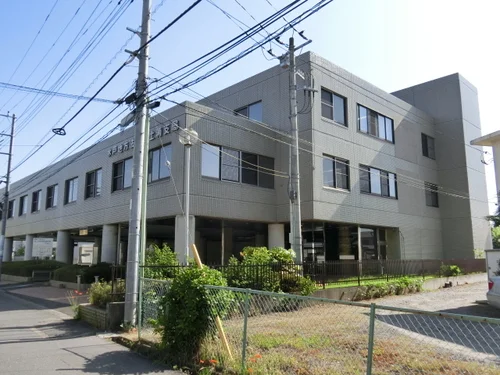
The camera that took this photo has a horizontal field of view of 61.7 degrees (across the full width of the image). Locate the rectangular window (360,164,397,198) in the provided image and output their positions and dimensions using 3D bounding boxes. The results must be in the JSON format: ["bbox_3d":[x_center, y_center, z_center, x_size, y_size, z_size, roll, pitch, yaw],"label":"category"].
[{"bbox_3d":[7.778,-0.275,25.318,4.250,1.638,0.190,9,-13,-42],"label":"rectangular window"}]

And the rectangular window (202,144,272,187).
[{"bbox_3d":[-0.478,-0.935,19.924,4.559,1.520,0.150,9,-13,-42],"label":"rectangular window"}]

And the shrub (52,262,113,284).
[{"bbox_3d":[-8.407,4.390,21.779,1.500,1.000,5.300,9,-13,-42],"label":"shrub"}]

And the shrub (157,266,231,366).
[{"bbox_3d":[-0.910,2.073,6.938,1.000,1.460,1.050,0,-10,0],"label":"shrub"}]

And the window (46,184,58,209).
[{"bbox_3d":[-14.246,0.695,30.314,0.150,1.645,2.332,9,-13,-42],"label":"window"}]

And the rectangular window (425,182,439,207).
[{"bbox_3d":[13.055,0.553,30.193,1.997,1.638,0.190,9,-13,-42],"label":"rectangular window"}]

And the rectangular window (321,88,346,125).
[{"bbox_3d":[4.607,-4.365,22.981,2.406,1.741,0.190,9,-13,-42],"label":"rectangular window"}]

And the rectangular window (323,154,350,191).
[{"bbox_3d":[4.371,-0.685,21.282,2.245,1.651,0.150,9,-13,-42],"label":"rectangular window"}]

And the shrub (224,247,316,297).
[{"bbox_3d":[0.771,2.848,14.165,2.950,1.680,1.700,9,-13,-42],"label":"shrub"}]

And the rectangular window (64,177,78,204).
[{"bbox_3d":[-11.700,0.248,27.584,0.150,1.645,2.253,9,-13,-42],"label":"rectangular window"}]

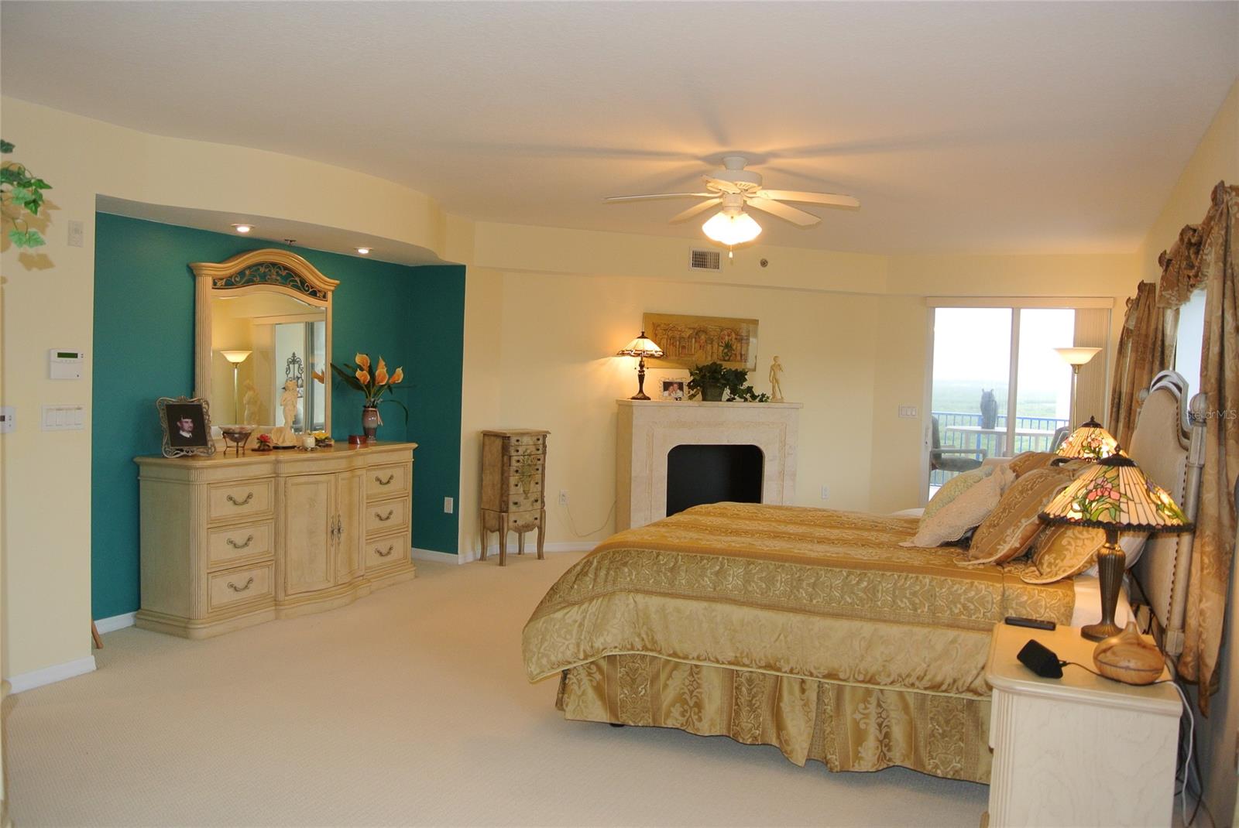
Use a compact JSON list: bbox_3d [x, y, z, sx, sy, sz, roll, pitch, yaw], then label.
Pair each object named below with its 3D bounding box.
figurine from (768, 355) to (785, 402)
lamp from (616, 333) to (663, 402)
[{"bbox_3d":[1.365,-0.302,8.074,0.135,0.410,0.120,1,3,-19],"label":"figurine"},{"bbox_3d":[0.171,-0.386,7.427,0.383,0.548,0.383,2,3,0],"label":"lamp"}]

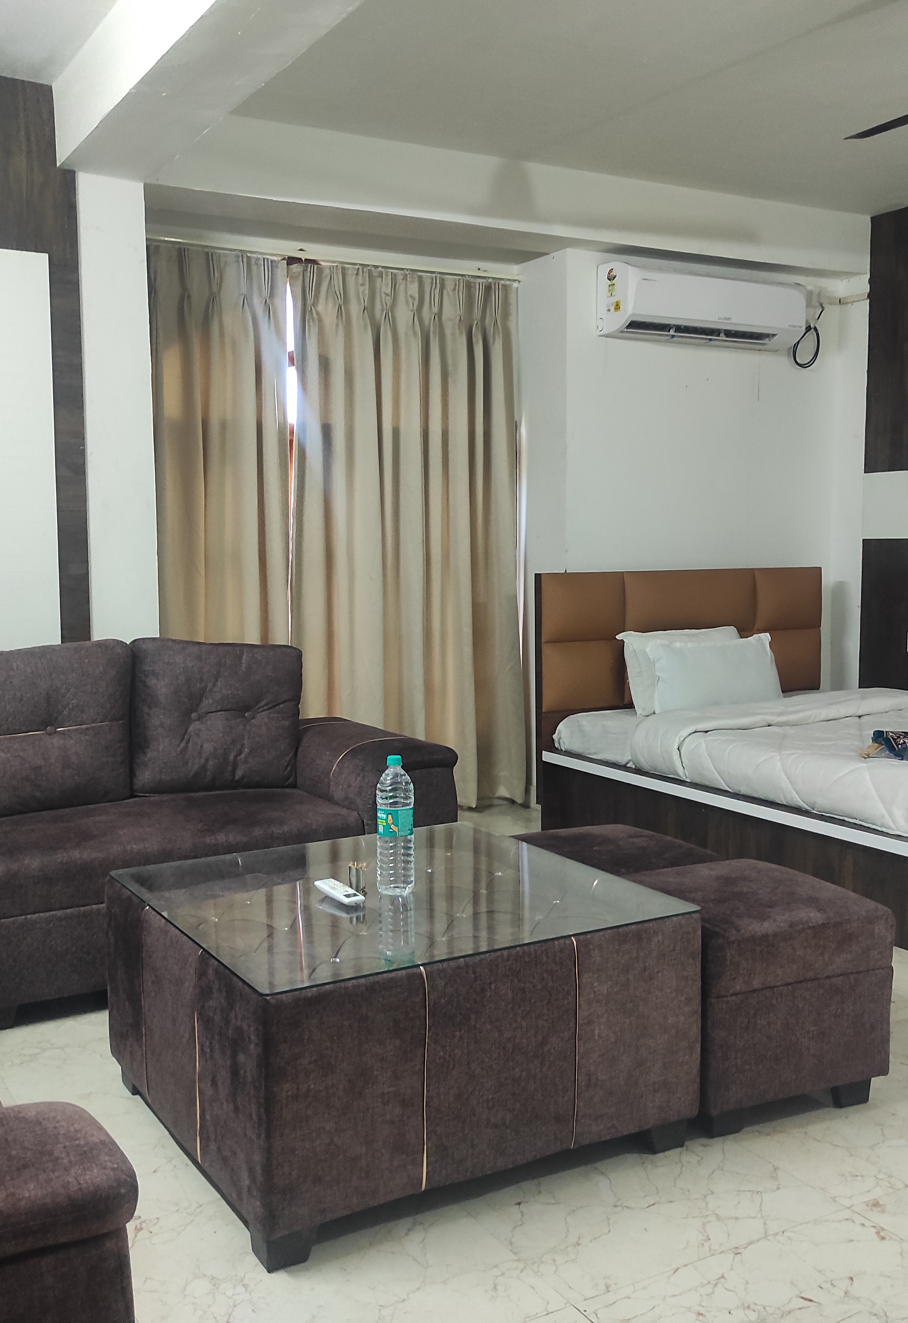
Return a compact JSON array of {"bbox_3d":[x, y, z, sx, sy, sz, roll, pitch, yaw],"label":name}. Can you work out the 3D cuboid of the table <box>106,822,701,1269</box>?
[{"bbox_3d":[-0.134,0.699,2.667,0.922,0.459,0.913,-3,6,-30],"label":"table"}]

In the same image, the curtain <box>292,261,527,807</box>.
[{"bbox_3d":[-0.162,-0.467,5.327,1.071,2.248,0.140,-3,6,-28],"label":"curtain"}]

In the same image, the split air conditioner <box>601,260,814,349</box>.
[{"bbox_3d":[1.082,-1.522,5.494,0.972,0.292,0.216,-3,6,-28],"label":"split air conditioner"}]

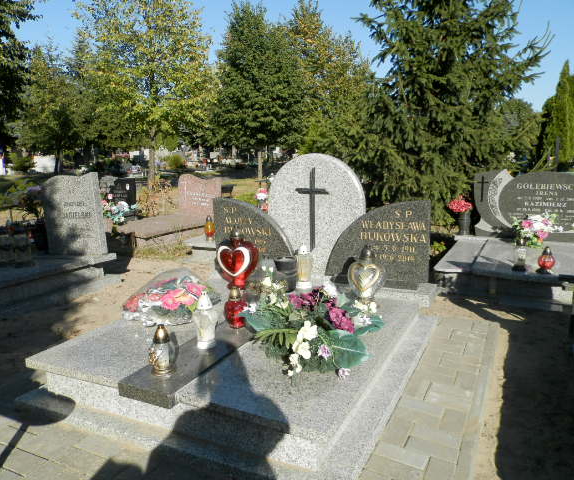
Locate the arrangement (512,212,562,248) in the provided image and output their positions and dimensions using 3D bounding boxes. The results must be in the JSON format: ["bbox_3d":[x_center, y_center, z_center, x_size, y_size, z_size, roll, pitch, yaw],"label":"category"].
[{"bbox_3d":[2.321,-0.088,4.300,0.440,0.350,0.360,2,11,27],"label":"arrangement"}]

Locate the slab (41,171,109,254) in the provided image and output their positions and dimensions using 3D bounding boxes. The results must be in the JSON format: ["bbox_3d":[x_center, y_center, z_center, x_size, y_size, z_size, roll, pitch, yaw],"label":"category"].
[{"bbox_3d":[-2.429,-0.280,5.269,0.800,0.890,0.100,1,10,24],"label":"slab"}]

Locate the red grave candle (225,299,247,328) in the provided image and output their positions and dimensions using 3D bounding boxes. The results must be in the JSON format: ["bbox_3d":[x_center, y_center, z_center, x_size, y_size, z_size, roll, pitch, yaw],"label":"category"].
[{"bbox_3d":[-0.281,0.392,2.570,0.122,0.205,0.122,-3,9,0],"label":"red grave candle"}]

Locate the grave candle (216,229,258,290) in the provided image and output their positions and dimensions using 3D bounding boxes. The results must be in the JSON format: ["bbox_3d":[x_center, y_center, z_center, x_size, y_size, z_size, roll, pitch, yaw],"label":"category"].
[{"bbox_3d":[-0.346,0.150,3.316,0.280,0.420,0.150,2,11,27],"label":"grave candle"}]

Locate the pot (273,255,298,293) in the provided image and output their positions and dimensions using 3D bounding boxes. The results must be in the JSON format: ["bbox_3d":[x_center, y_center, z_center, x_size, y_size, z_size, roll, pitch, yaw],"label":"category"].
[{"bbox_3d":[-0.007,0.238,3.190,0.160,0.250,0.160,-3,9,0],"label":"pot"}]

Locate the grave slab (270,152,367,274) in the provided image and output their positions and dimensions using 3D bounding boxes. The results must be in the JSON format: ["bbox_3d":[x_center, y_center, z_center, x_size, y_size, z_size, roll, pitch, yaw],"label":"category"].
[{"bbox_3d":[0.219,-0.170,3.296,0.695,0.894,0.090,2,11,27],"label":"grave slab"}]

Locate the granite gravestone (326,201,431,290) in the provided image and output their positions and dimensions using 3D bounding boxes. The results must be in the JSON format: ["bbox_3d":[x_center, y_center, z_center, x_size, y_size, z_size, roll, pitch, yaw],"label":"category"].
[{"bbox_3d":[0.632,-0.003,3.296,0.743,0.565,0.070,3,12,27],"label":"granite gravestone"}]

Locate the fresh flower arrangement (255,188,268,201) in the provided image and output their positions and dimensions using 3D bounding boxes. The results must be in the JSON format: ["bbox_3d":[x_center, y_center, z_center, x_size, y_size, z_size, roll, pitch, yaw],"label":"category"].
[{"bbox_3d":[-0.493,-0.915,9.300,0.280,0.270,0.260,2,11,27],"label":"fresh flower arrangement"}]

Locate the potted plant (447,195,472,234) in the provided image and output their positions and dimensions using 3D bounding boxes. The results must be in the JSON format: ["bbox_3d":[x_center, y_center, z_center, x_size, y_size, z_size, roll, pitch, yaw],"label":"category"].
[{"bbox_3d":[1.839,-0.260,4.900,0.270,0.400,0.270,2,11,27],"label":"potted plant"}]

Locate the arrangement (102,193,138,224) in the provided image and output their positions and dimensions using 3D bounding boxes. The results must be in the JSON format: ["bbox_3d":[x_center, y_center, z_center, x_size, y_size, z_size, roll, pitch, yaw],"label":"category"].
[{"bbox_3d":[-2.609,-0.491,7.200,0.520,0.480,0.420,2,11,27],"label":"arrangement"}]

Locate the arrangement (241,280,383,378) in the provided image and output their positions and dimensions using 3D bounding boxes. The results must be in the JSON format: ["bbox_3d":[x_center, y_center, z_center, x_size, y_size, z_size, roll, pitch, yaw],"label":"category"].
[{"bbox_3d":[0.114,0.381,2.284,0.600,0.290,0.580,2,11,27],"label":"arrangement"}]

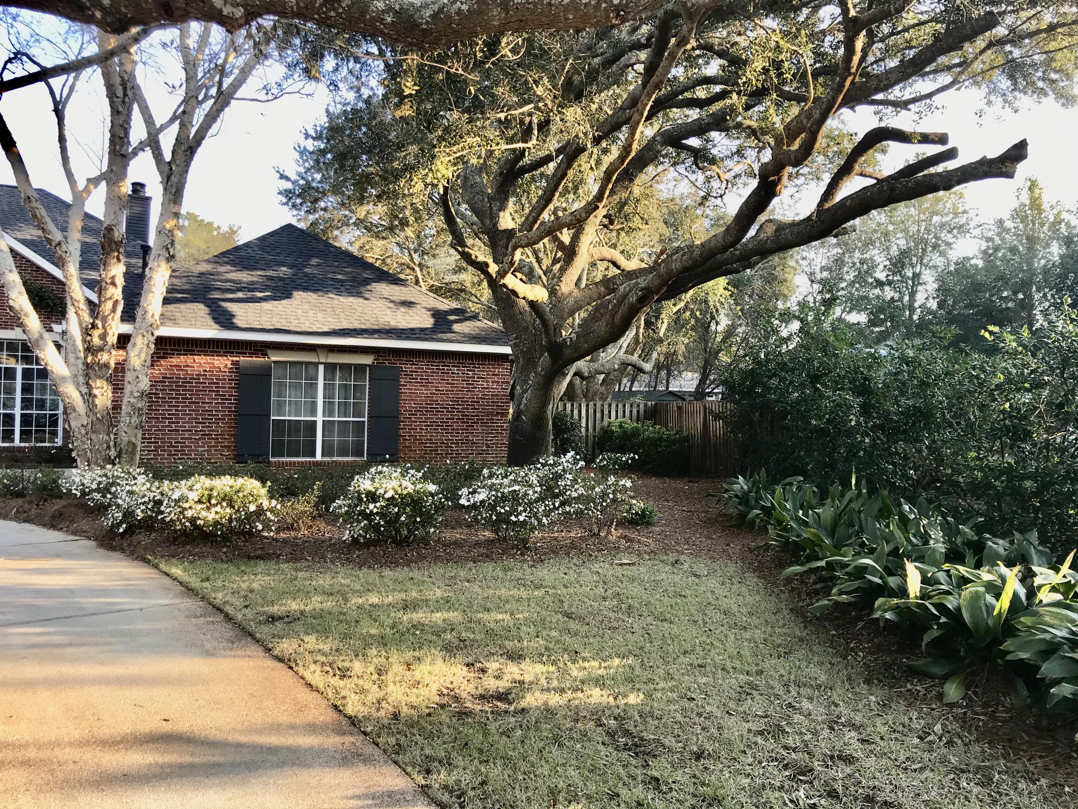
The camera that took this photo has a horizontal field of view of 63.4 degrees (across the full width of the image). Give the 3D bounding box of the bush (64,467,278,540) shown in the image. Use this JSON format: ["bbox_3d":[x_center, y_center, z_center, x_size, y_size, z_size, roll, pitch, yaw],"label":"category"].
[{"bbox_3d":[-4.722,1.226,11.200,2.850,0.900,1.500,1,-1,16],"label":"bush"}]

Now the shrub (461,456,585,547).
[{"bbox_3d":[-0.207,1.195,11.000,1.600,1.100,1.400,1,-1,-10],"label":"shrub"}]

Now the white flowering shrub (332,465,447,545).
[{"bbox_3d":[-1.817,1.222,10.600,1.400,0.980,1.300,1,-1,0],"label":"white flowering shrub"}]

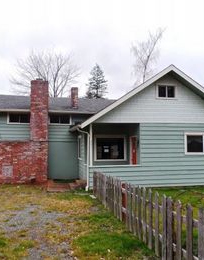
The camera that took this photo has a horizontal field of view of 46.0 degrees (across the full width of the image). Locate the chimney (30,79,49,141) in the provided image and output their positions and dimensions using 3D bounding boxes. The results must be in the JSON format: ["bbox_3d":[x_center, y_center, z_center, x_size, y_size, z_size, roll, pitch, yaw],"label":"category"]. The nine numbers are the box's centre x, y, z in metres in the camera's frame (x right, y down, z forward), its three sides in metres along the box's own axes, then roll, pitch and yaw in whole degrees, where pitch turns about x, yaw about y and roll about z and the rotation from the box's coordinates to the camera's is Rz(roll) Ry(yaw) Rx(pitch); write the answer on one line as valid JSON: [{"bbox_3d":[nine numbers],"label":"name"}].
[{"bbox_3d":[-3.515,-1.102,13.597,0.946,3.431,0.700,1,-3,-13],"label":"chimney"}]

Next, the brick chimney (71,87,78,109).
[{"bbox_3d":[-1.671,-1.910,14.618,0.384,1.302,0.400,1,-3,-13],"label":"brick chimney"}]

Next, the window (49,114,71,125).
[{"bbox_3d":[-2.430,-0.616,14.081,1.267,0.633,0.120,1,-3,-13],"label":"window"}]

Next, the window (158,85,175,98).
[{"bbox_3d":[3.049,-1.832,11.443,0.952,0.690,0.120,1,-3,-13],"label":"window"}]

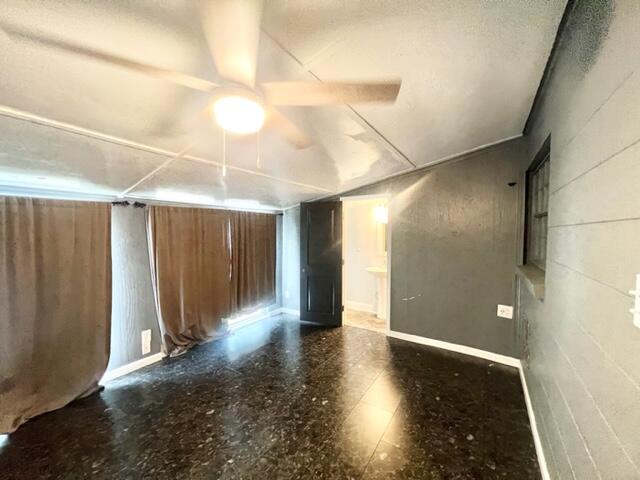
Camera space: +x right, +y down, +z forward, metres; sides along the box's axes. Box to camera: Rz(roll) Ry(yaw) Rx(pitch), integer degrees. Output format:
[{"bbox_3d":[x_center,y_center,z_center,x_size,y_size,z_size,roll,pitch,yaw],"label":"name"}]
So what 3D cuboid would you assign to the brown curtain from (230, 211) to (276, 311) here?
[{"bbox_3d":[-1.056,0.336,4.011,0.110,1.595,0.960,1,2,35],"label":"brown curtain"}]

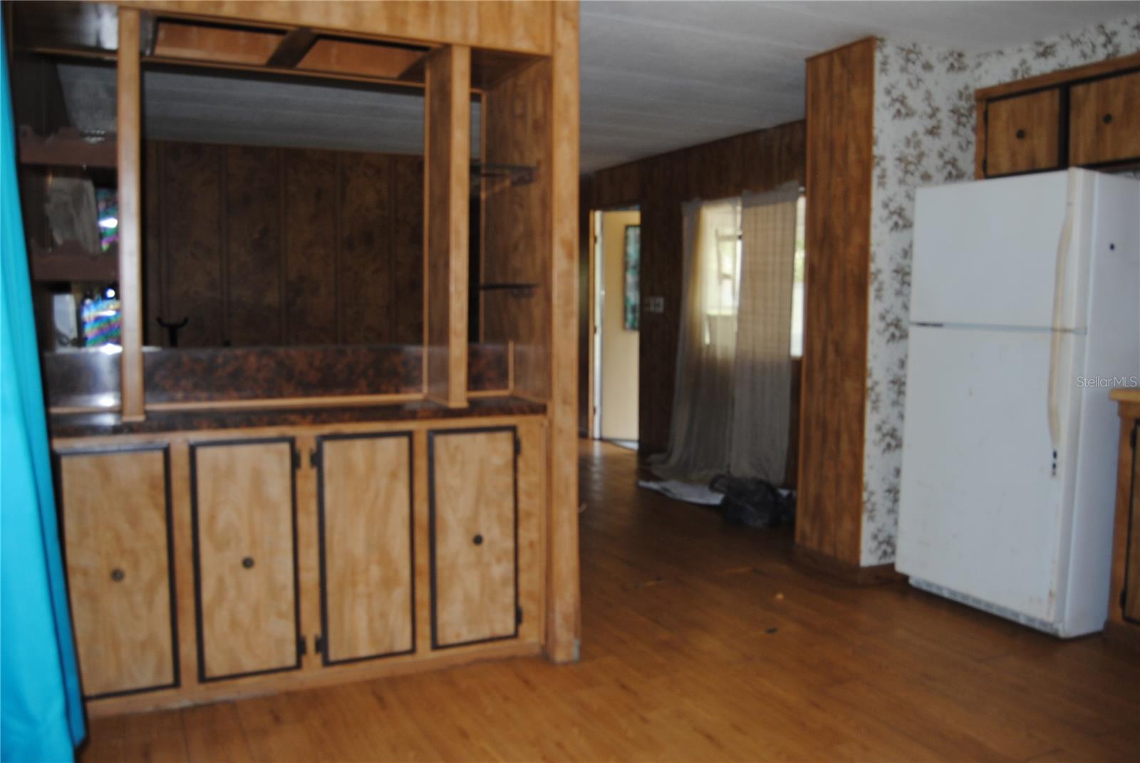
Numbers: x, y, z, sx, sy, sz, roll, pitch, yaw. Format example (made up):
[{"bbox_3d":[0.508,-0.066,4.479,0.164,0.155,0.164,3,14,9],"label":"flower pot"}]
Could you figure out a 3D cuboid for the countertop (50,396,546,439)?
[{"bbox_3d":[-0.800,0.098,2.717,1.462,0.042,0.316,-2,5,-23],"label":"countertop"}]

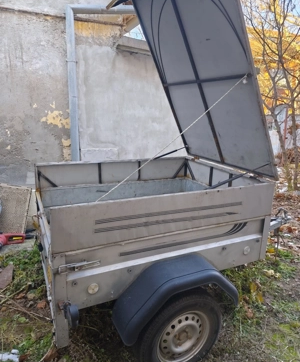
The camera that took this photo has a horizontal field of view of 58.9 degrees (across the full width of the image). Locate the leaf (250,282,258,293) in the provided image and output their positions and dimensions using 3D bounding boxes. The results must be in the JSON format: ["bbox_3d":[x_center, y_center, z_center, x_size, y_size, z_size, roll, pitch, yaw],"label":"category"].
[{"bbox_3d":[1.002,1.021,2.548,0.065,0.035,0.125,3,12,10],"label":"leaf"}]

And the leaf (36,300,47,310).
[{"bbox_3d":[-0.921,1.049,2.257,0.080,0.035,0.075,-4,13,-23],"label":"leaf"}]

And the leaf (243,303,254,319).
[{"bbox_3d":[0.822,1.089,2.219,0.070,0.035,0.145,0,12,-3],"label":"leaf"}]

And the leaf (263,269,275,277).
[{"bbox_3d":[1.245,0.972,2.793,0.115,0.035,0.090,8,14,28],"label":"leaf"}]

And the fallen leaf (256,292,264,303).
[{"bbox_3d":[0.999,1.053,2.402,0.060,0.035,0.125,3,12,8],"label":"fallen leaf"}]

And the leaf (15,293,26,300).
[{"bbox_3d":[-1.153,1.028,2.366,0.055,0.020,0.100,13,17,43],"label":"leaf"}]

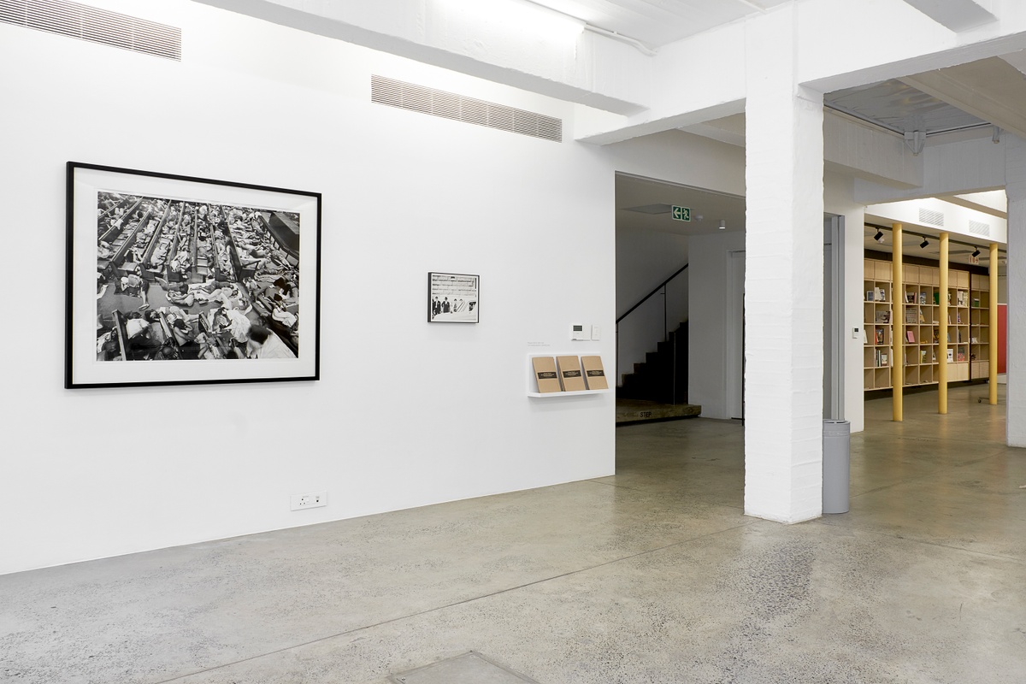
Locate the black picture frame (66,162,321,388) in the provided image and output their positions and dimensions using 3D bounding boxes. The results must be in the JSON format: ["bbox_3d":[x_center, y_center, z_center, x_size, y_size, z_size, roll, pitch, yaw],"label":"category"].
[{"bbox_3d":[-1.709,-0.336,4.289,1.365,1.137,0.045,0,0,-39],"label":"black picture frame"}]

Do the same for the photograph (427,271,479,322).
[{"bbox_3d":[-0.407,-0.303,5.348,0.419,0.333,0.030,0,0,-39],"label":"photograph"}]

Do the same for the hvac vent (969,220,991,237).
[{"bbox_3d":[7.331,-1.781,12.073,0.809,0.188,0.029,0,0,-39],"label":"hvac vent"}]

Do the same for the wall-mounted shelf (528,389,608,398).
[{"bbox_3d":[0.457,0.401,5.978,0.773,0.029,0.137,0,0,-39],"label":"wall-mounted shelf"}]

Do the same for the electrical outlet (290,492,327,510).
[{"bbox_3d":[-1.239,0.971,4.693,0.233,0.094,0.015,0,0,-39],"label":"electrical outlet"}]

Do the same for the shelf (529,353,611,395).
[{"bbox_3d":[0.457,0.248,5.978,0.773,0.328,0.137,0,0,-39],"label":"shelf"}]

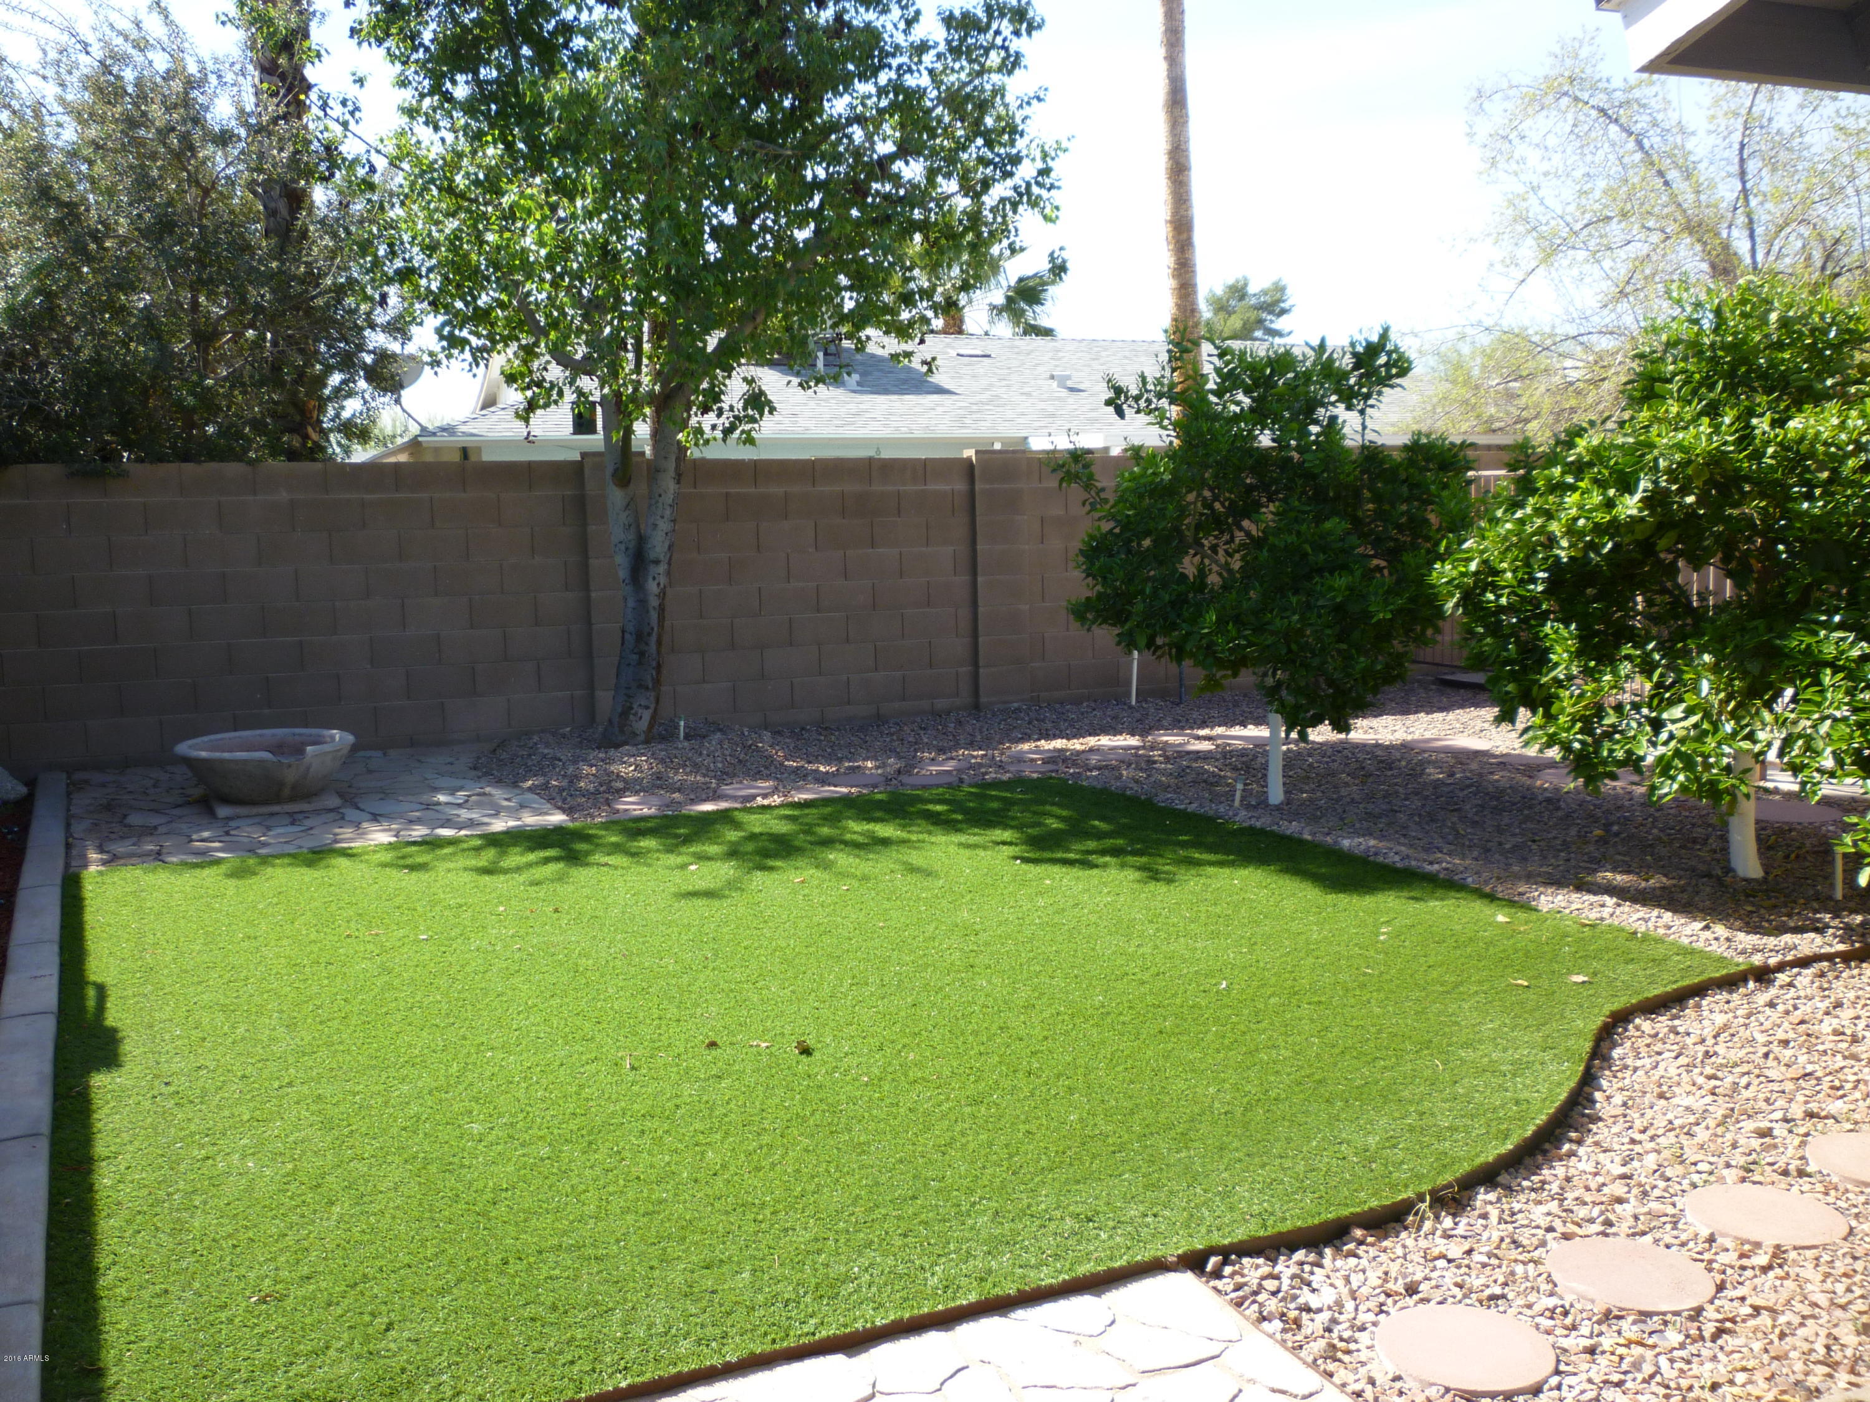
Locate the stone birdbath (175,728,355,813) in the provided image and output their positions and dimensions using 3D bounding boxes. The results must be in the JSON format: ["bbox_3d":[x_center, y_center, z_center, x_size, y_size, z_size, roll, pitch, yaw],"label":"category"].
[{"bbox_3d":[-3.500,0.374,8.229,0.874,0.298,0.874,-6,9,-37],"label":"stone birdbath"}]

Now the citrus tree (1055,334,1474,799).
[{"bbox_3d":[1.565,-0.615,7.552,1.929,2.240,1.891,-1,7,0],"label":"citrus tree"}]

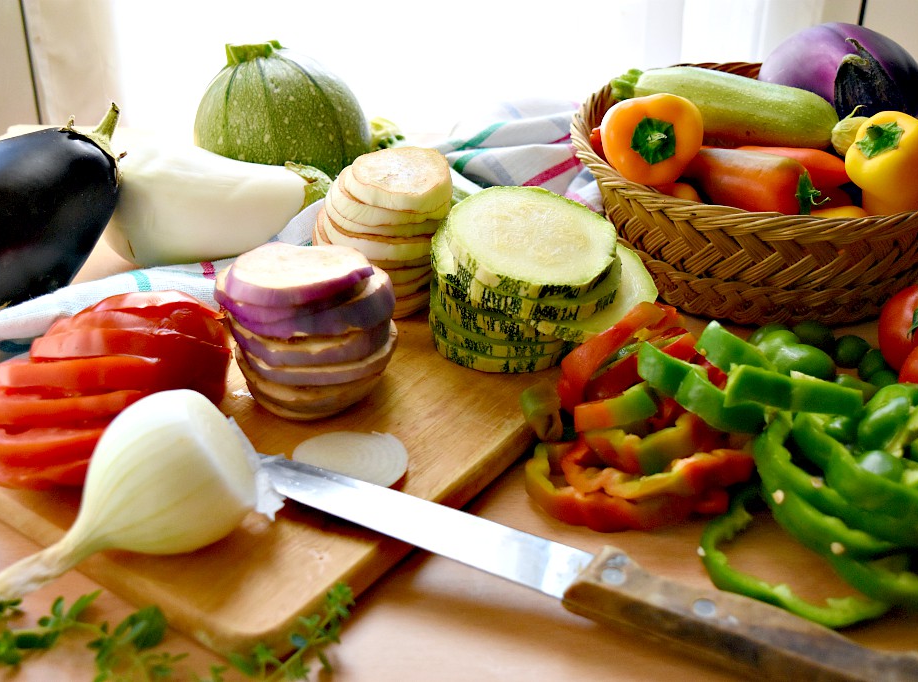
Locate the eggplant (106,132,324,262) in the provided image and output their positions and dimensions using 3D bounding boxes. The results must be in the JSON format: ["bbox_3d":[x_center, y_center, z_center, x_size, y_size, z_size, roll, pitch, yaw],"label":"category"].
[{"bbox_3d":[-0.146,-0.088,0.776,0.140,0.074,0.077,-13,30,-24],"label":"eggplant"}]

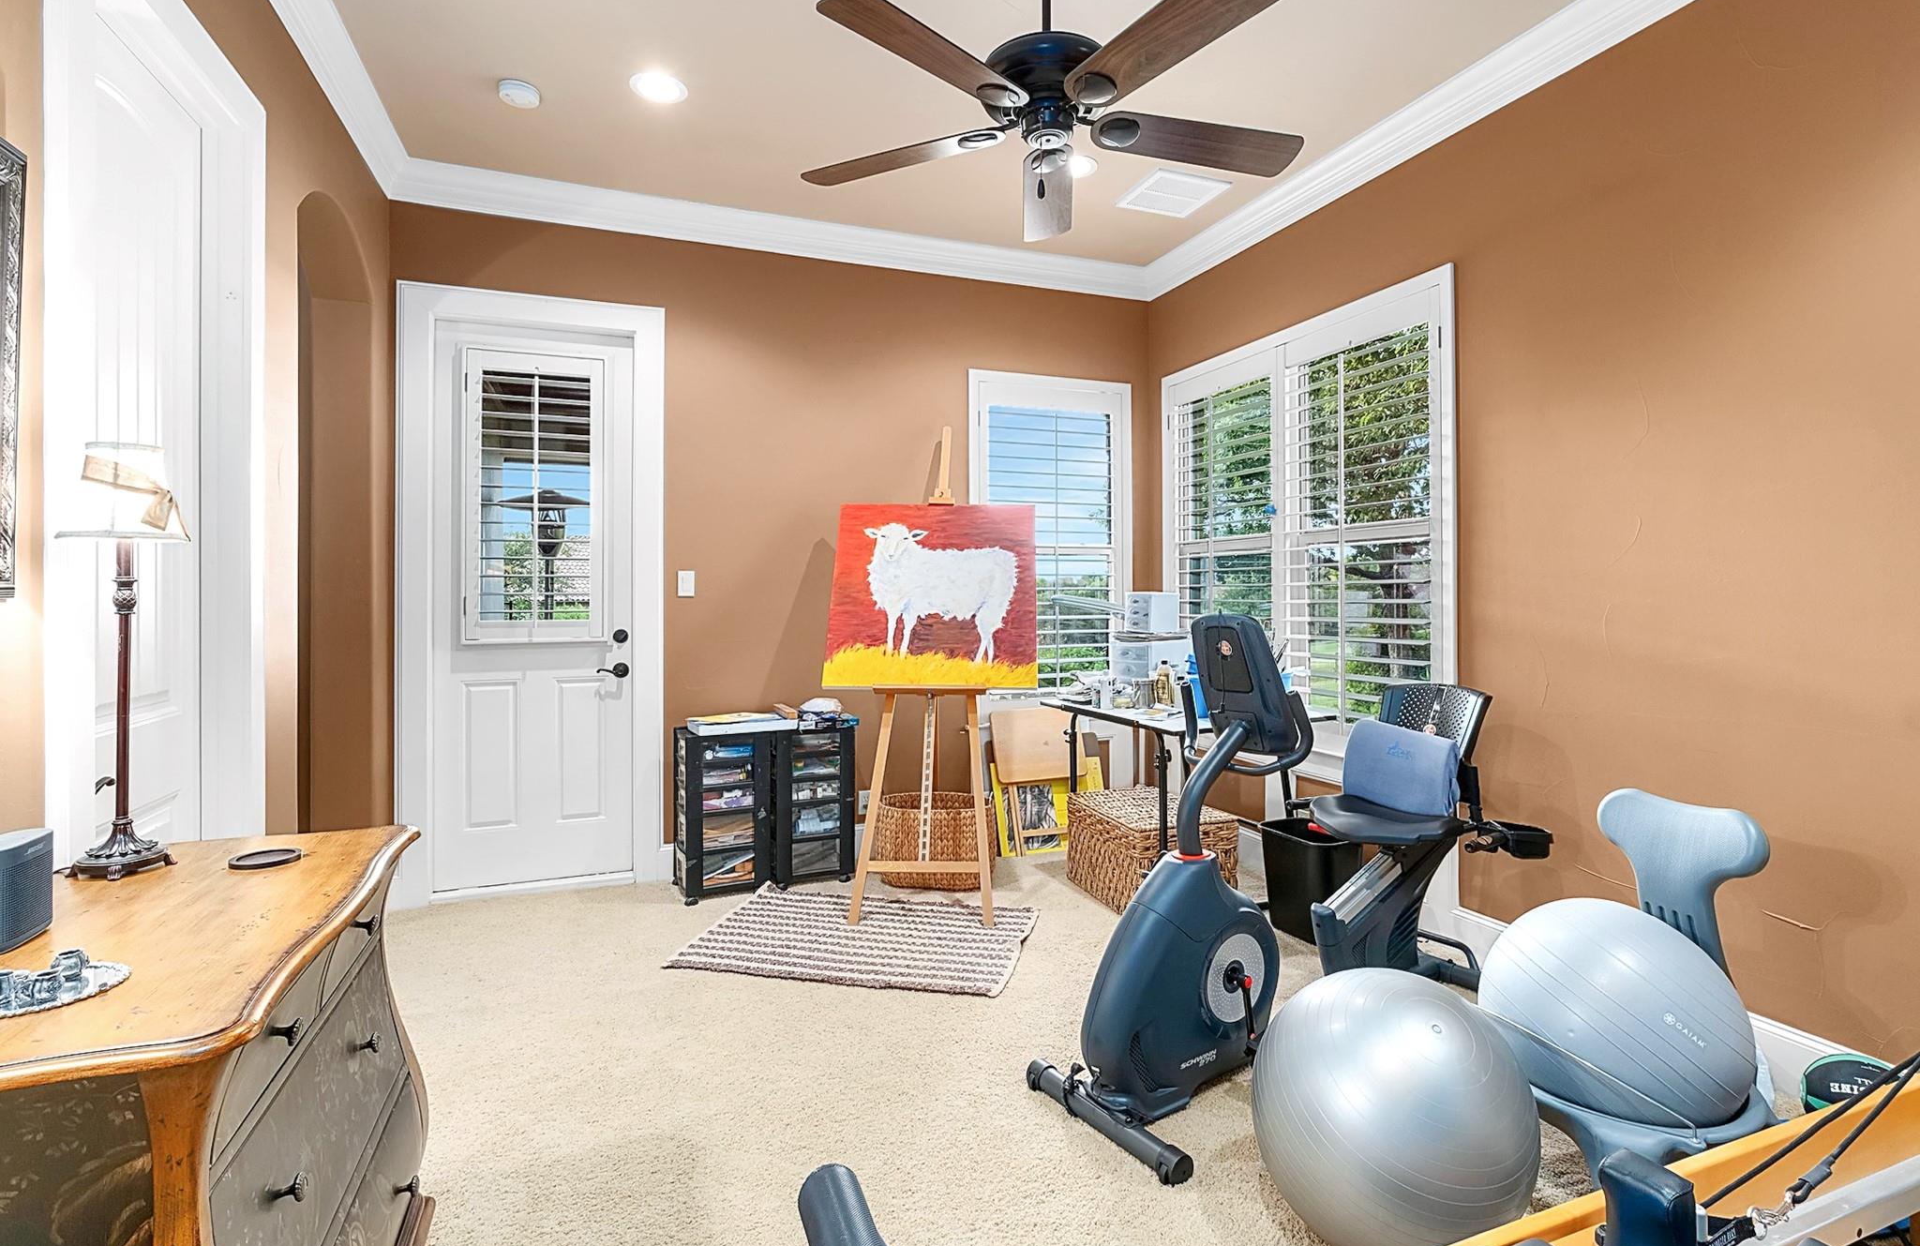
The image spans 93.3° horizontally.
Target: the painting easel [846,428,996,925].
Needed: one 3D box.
[{"bbox_3d":[-0.112,0.152,3.962,0.585,2.047,0.950,0,1,5],"label":"painting easel"}]

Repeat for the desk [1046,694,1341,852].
[{"bbox_3d":[0.962,0.767,4.057,0.780,0.785,1.140,-1,1,-21],"label":"desk"}]

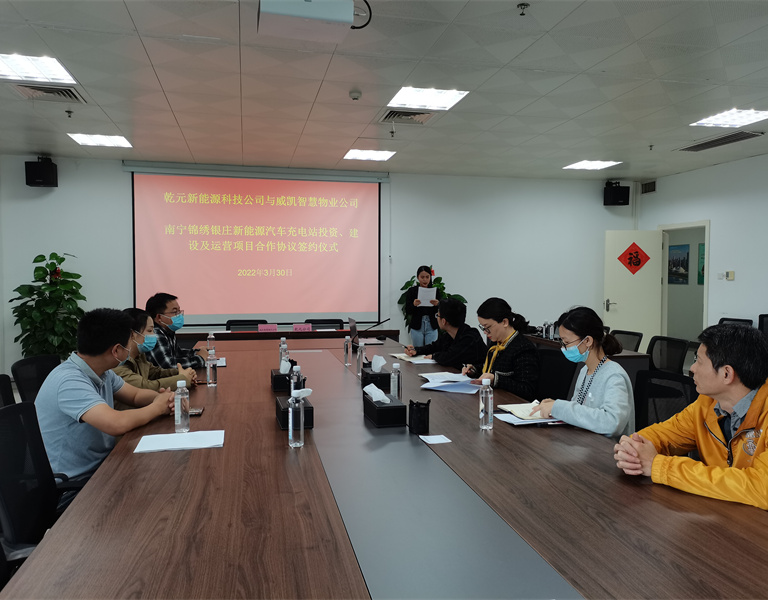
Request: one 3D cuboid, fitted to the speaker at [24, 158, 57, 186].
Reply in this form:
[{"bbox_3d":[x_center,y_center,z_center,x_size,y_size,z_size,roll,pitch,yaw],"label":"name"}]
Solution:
[{"bbox_3d":[-4.151,-1.516,7.286,0.280,0.275,0.240,0,2,-13],"label":"speaker"}]

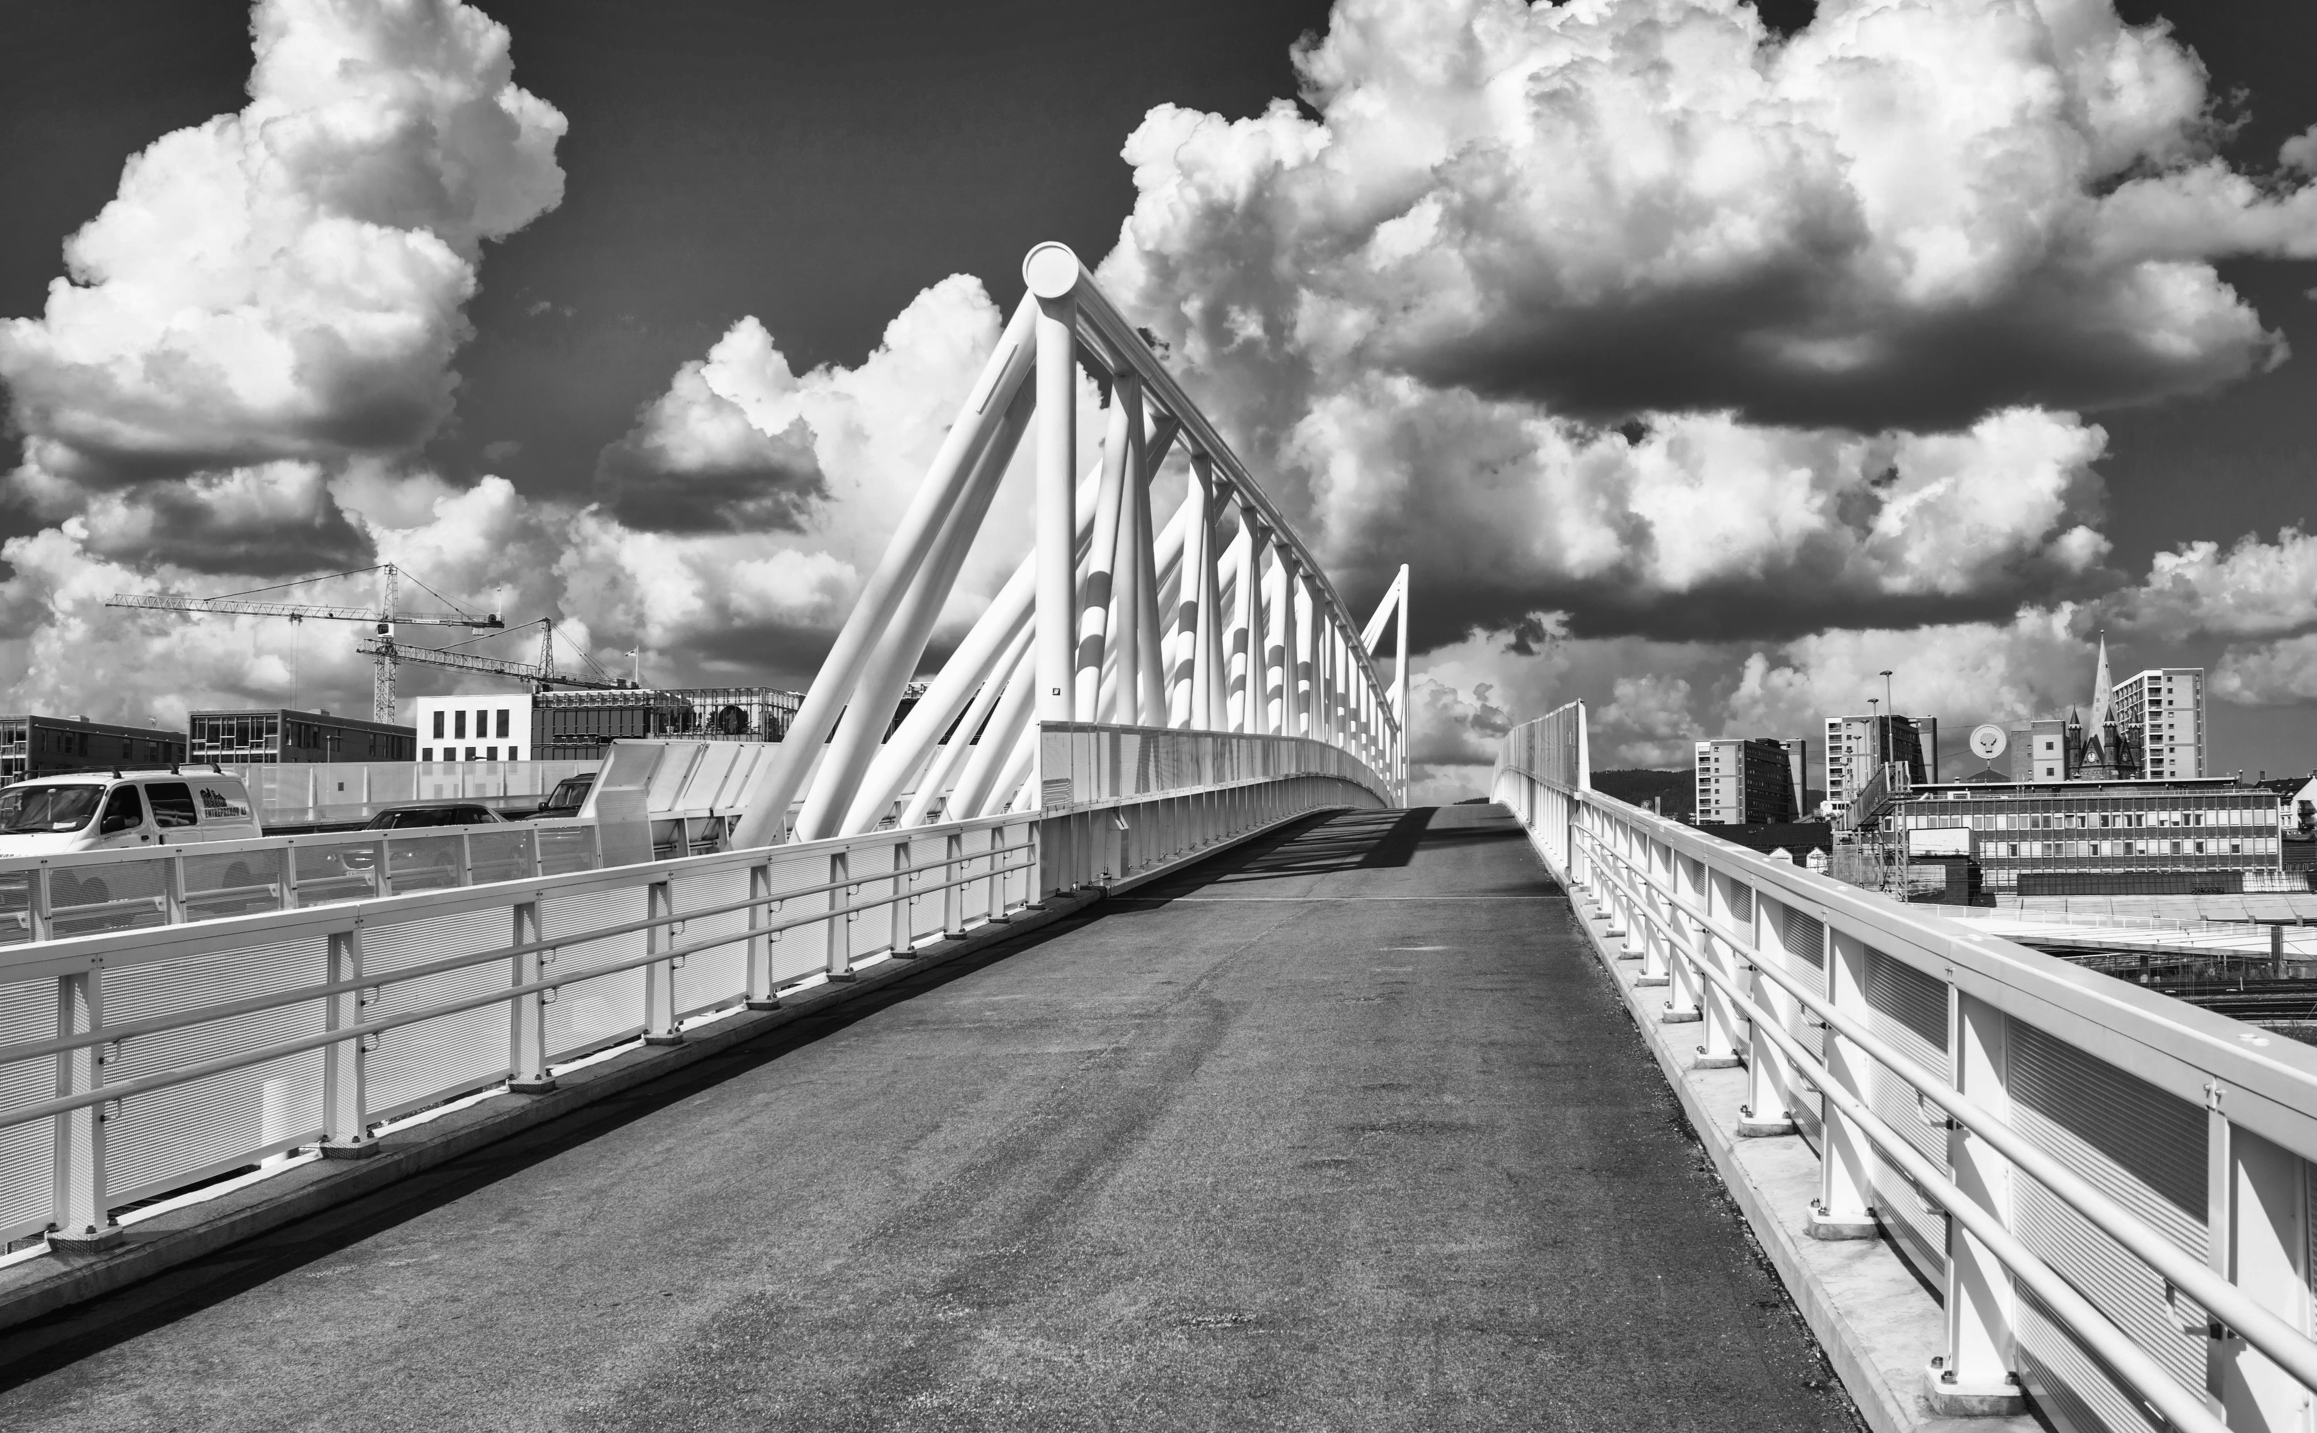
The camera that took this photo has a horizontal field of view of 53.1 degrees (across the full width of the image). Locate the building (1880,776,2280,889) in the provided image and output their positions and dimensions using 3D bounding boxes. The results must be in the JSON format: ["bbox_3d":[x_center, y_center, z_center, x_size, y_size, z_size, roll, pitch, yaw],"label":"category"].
[{"bbox_3d":[106.070,13.950,270.230,42.500,13.000,14.000,-1,-3,12],"label":"building"}]

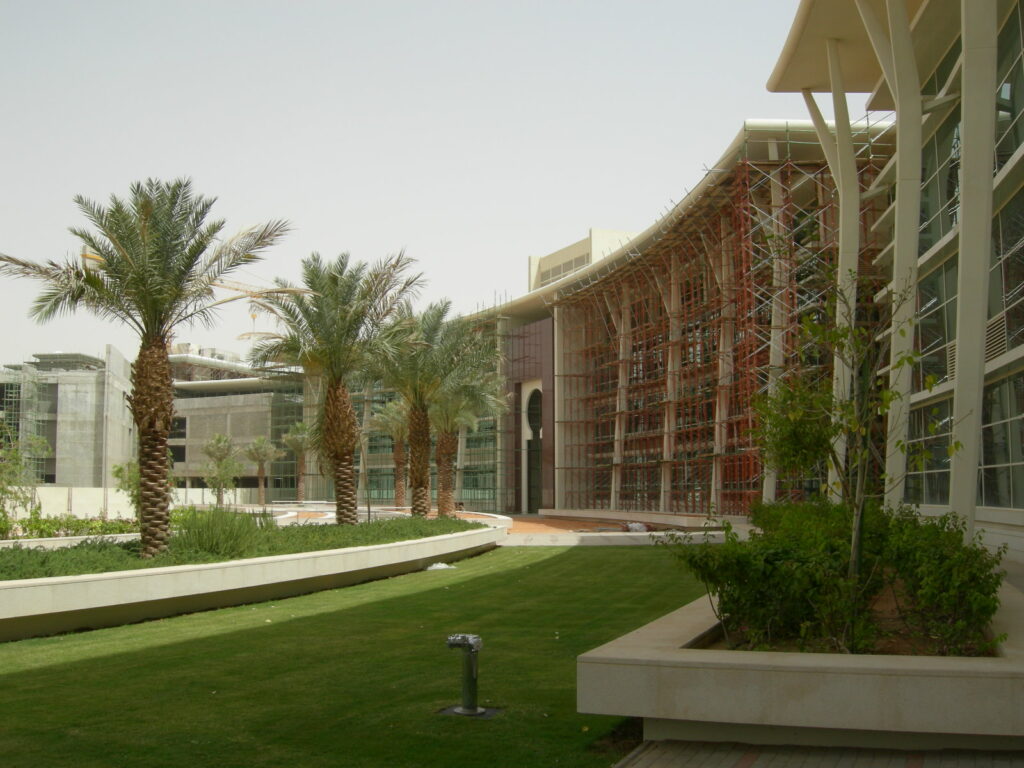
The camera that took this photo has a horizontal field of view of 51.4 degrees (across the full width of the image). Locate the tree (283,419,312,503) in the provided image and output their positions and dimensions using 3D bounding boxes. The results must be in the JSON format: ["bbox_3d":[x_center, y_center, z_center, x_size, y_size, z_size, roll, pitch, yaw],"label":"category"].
[{"bbox_3d":[-12.721,4.726,64.244,2.290,5.060,2.290,0,-6,0],"label":"tree"}]

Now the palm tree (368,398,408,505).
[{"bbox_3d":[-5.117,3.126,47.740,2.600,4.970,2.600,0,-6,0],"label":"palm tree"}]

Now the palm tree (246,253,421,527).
[{"bbox_3d":[-3.658,0.079,22.278,3.600,5.760,3.600,0,-6,0],"label":"palm tree"}]

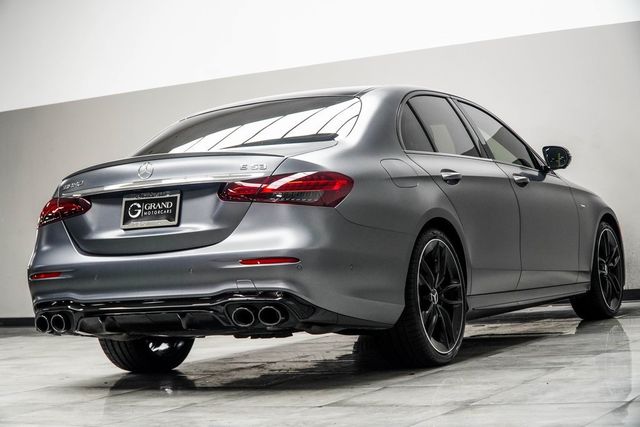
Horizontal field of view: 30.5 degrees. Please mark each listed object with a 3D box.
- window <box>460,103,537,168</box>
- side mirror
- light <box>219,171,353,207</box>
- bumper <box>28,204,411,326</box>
[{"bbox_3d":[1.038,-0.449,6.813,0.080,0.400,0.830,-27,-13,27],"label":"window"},{"bbox_3d":[1.475,-0.342,7.273,0.205,0.160,0.160,-5,-2,29],"label":"side mirror"},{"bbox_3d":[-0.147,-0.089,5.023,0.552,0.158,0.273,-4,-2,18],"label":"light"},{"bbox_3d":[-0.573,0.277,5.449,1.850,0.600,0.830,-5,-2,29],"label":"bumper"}]

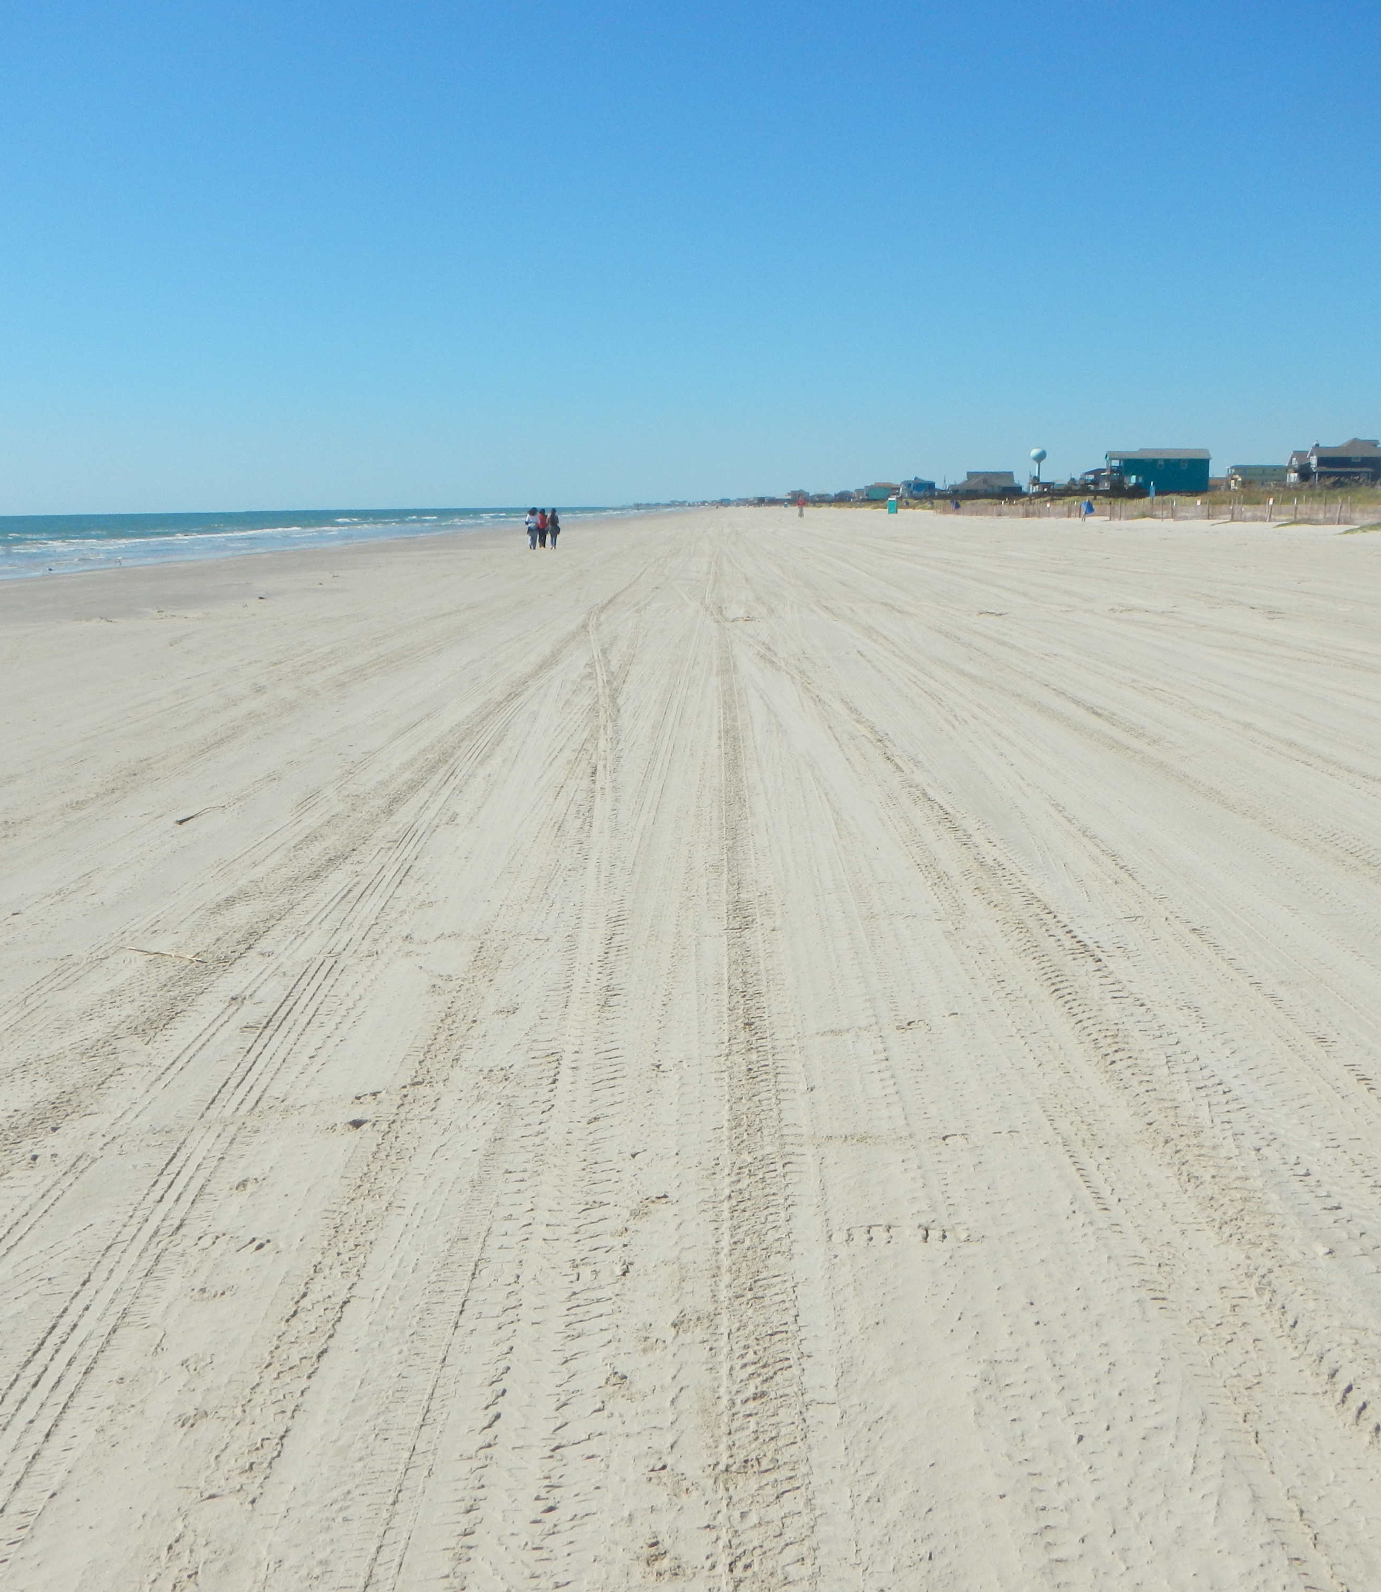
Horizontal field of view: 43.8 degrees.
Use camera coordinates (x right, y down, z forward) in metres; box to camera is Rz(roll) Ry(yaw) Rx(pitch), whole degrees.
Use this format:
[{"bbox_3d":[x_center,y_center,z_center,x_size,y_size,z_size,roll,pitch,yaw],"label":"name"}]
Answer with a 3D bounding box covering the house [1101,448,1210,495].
[{"bbox_3d":[82.194,-56.818,302.000,17.800,8.300,8.500,0,10,5],"label":"house"}]

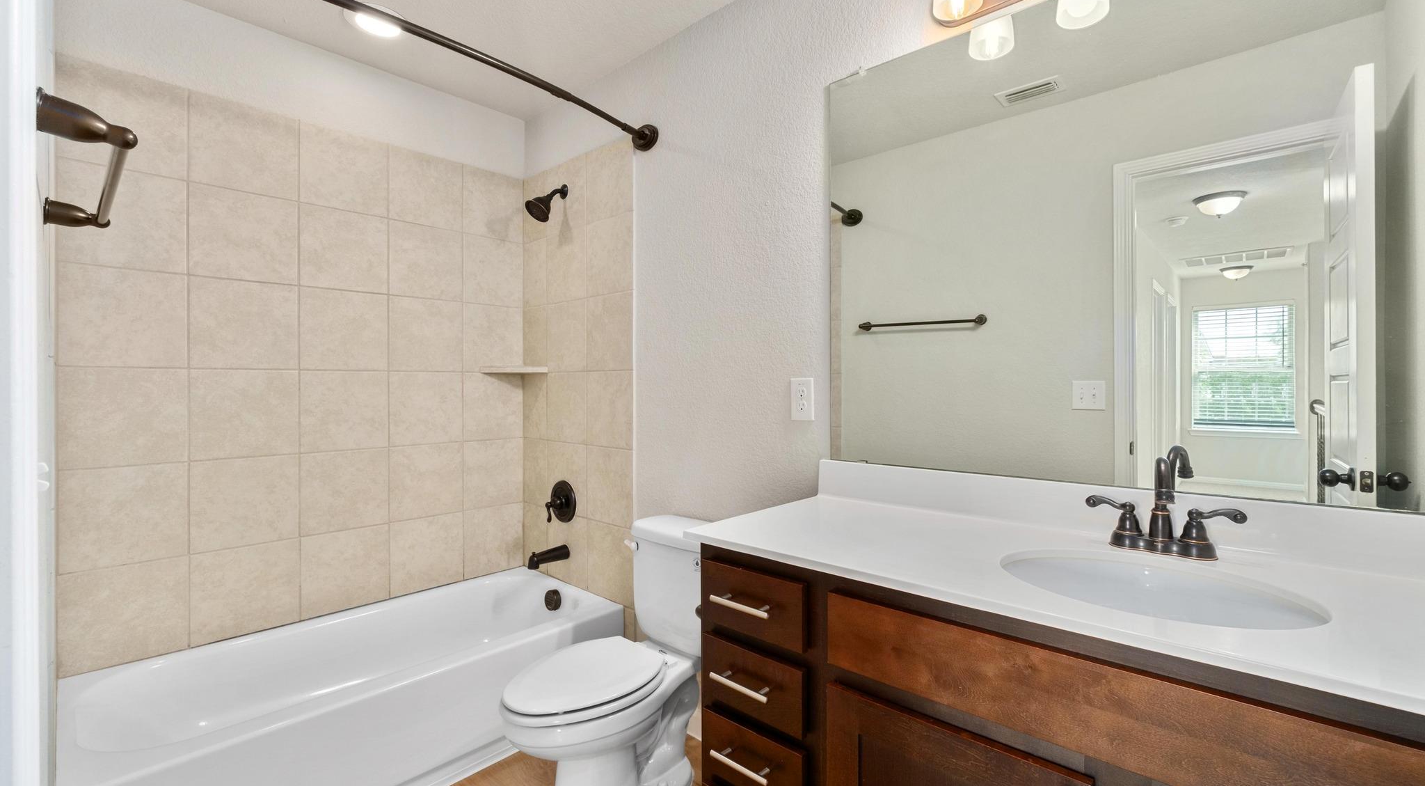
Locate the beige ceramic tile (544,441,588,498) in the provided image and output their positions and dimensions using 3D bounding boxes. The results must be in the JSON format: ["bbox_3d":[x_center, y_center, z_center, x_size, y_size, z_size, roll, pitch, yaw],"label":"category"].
[{"bbox_3d":[-0.628,0.371,2.584,0.297,0.301,0.012,0,1,43],"label":"beige ceramic tile"}]

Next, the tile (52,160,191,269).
[{"bbox_3d":[-1.806,-0.536,1.826,0.009,0.299,0.287,0,1,43],"label":"tile"}]

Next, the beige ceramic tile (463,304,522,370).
[{"bbox_3d":[-0.999,-0.238,2.720,0.010,0.302,0.289,0,0,43],"label":"beige ceramic tile"}]

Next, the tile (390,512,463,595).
[{"bbox_3d":[-1.195,0.674,2.497,0.009,0.301,0.299,0,1,43],"label":"tile"}]

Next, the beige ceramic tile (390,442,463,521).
[{"bbox_3d":[-1.201,0.373,2.505,0.010,0.302,0.299,0,0,43],"label":"beige ceramic tile"}]

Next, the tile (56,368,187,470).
[{"bbox_3d":[-1.831,0.073,1.860,0.010,0.306,0.288,0,1,43],"label":"tile"}]

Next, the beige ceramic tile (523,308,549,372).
[{"bbox_3d":[-0.814,-0.241,2.744,0.203,0.302,0.009,0,1,43],"label":"beige ceramic tile"}]

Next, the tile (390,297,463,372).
[{"bbox_3d":[-1.212,-0.243,2.526,0.010,0.306,0.303,0,1,43],"label":"tile"}]

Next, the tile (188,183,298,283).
[{"bbox_3d":[-1.604,-0.538,2.044,0.009,0.299,0.301,0,1,43],"label":"tile"}]

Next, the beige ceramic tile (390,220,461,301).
[{"bbox_3d":[-1.202,-0.542,2.503,0.010,0.302,0.299,0,0,43],"label":"beige ceramic tile"}]

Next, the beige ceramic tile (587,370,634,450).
[{"bbox_3d":[-0.408,0.066,2.371,0.296,0.300,0.009,0,1,43],"label":"beige ceramic tile"}]

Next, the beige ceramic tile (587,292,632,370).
[{"bbox_3d":[-0.407,-0.239,2.376,0.296,0.301,0.012,0,1,43],"label":"beige ceramic tile"}]

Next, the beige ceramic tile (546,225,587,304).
[{"bbox_3d":[-0.628,-0.543,2.569,0.298,0.299,0.009,0,1,43],"label":"beige ceramic tile"}]

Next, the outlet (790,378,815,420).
[{"bbox_3d":[0.269,0.020,1.770,0.079,0.123,0.008,0,1,43],"label":"outlet"}]

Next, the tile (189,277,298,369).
[{"bbox_3d":[-1.615,-0.235,2.061,0.010,0.302,0.302,0,0,43],"label":"tile"}]

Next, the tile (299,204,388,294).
[{"bbox_3d":[-1.420,-0.549,2.299,0.010,0.306,0.303,0,1,43],"label":"tile"}]

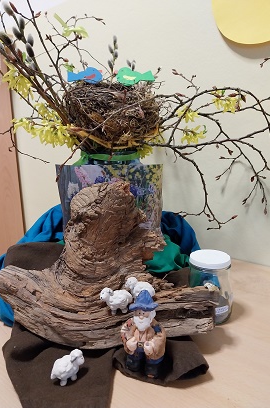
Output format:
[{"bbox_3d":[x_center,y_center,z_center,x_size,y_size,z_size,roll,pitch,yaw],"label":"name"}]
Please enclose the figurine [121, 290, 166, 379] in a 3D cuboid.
[{"bbox_3d":[0.013,0.167,0.412,0.061,0.106,0.054,4,13,20],"label":"figurine"}]

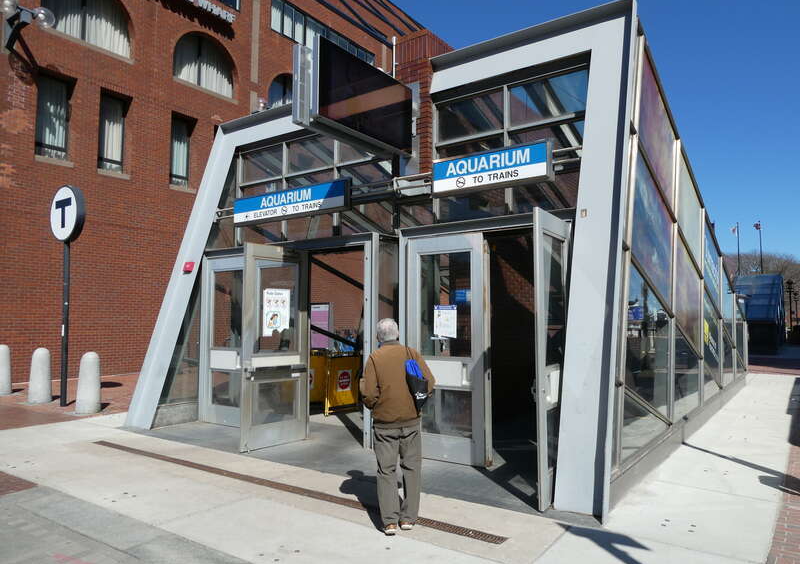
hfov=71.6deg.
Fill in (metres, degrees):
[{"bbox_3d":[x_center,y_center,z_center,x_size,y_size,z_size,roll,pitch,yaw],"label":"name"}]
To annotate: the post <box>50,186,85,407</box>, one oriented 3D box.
[{"bbox_3d":[-6.596,0.262,11.073,1.085,4.386,0.186,-3,-6,36],"label":"post"}]

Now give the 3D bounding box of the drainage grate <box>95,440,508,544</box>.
[{"bbox_3d":[-1.657,2.049,5.775,5.998,0.047,0.132,-3,-6,36],"label":"drainage grate"}]

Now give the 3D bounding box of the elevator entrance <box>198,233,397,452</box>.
[{"bbox_3d":[-2.026,0.792,7.709,3.782,2.775,1.209,-3,-6,36],"label":"elevator entrance"}]

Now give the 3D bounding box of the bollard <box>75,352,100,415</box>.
[{"bbox_3d":[-5.816,1.876,10.368,0.449,1.116,0.450,-3,-6,36],"label":"bollard"}]

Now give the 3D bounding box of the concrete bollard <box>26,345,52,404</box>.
[{"bbox_3d":[-7.255,1.875,11.193,0.449,1.116,0.450,-3,-6,36],"label":"concrete bollard"}]

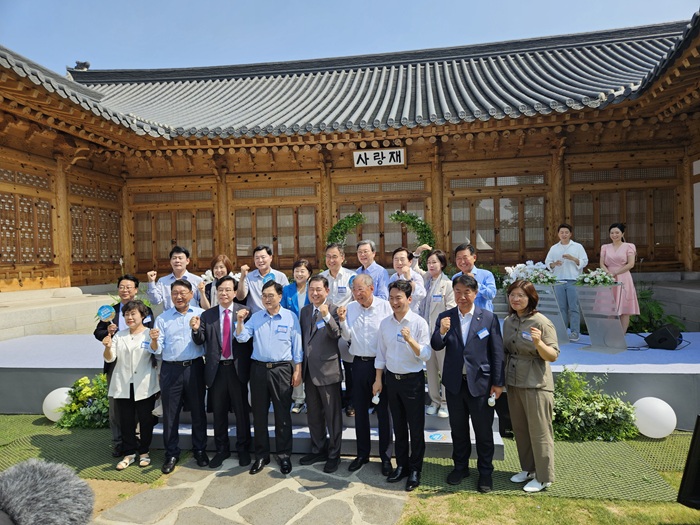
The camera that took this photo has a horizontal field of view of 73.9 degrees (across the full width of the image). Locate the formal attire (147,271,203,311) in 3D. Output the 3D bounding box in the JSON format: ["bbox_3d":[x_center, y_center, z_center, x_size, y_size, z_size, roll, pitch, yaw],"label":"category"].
[{"bbox_3d":[-1.926,0.429,5.120,0.600,0.683,0.360,-2,1,-7],"label":"formal attire"}]

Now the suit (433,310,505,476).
[{"bbox_3d":[0.979,1.075,3.875,0.600,1.450,0.400,-1,1,24],"label":"suit"}]

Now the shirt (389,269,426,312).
[{"bbox_3d":[0.588,0.397,4.800,0.440,0.671,0.380,-1,1,14],"label":"shirt"}]

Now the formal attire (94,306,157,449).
[{"bbox_3d":[-2.255,1.160,4.650,0.580,1.520,0.380,-2,1,-12],"label":"formal attire"}]

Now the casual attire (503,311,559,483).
[{"bbox_3d":[1.506,1.118,3.880,0.520,1.430,0.420,-1,1,45],"label":"casual attire"}]

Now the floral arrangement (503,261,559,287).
[{"bbox_3d":[2.426,0.148,6.250,0.740,0.350,0.450,-1,1,8],"label":"floral arrangement"}]

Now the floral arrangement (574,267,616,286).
[{"bbox_3d":[3.325,0.190,6.300,0.560,0.271,0.320,-1,1,14],"label":"floral arrangement"}]

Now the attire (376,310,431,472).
[{"bbox_3d":[0.453,1.093,3.940,0.480,1.370,0.370,-1,1,26],"label":"attire"}]

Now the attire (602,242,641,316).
[{"bbox_3d":[3.989,0.236,6.859,0.560,1.060,0.380,-1,1,25],"label":"attire"}]

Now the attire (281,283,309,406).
[{"bbox_3d":[-0.530,0.883,4.980,0.430,1.338,0.300,-2,1,3],"label":"attire"}]

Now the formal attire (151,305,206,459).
[{"bbox_3d":[-1.611,1.118,4.369,0.520,1.450,0.360,-2,1,-17],"label":"formal attire"}]

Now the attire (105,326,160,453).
[{"bbox_3d":[-2.058,1.229,4.380,0.500,1.215,0.380,-2,1,-9],"label":"attire"}]

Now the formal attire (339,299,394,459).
[{"bbox_3d":[0.149,1.057,4.202,0.480,1.500,0.360,-1,1,17],"label":"formal attire"}]

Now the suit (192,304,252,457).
[{"bbox_3d":[-1.206,1.125,4.398,0.550,1.460,0.380,-2,1,-14],"label":"suit"}]

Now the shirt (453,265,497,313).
[{"bbox_3d":[1.235,0.340,4.650,0.480,0.610,0.340,-1,0,22],"label":"shirt"}]

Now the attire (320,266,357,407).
[{"bbox_3d":[-0.114,0.775,4.840,0.440,1.467,0.300,-2,1,7],"label":"attire"}]

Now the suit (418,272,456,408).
[{"bbox_3d":[0.899,0.802,4.750,0.420,1.399,0.330,-1,1,20],"label":"suit"}]

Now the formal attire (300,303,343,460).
[{"bbox_3d":[-0.263,1.100,4.298,0.450,1.460,0.350,-1,1,24],"label":"formal attire"}]

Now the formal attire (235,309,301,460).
[{"bbox_3d":[-0.735,1.104,4.244,0.580,1.410,0.400,-2,1,-3],"label":"formal attire"}]

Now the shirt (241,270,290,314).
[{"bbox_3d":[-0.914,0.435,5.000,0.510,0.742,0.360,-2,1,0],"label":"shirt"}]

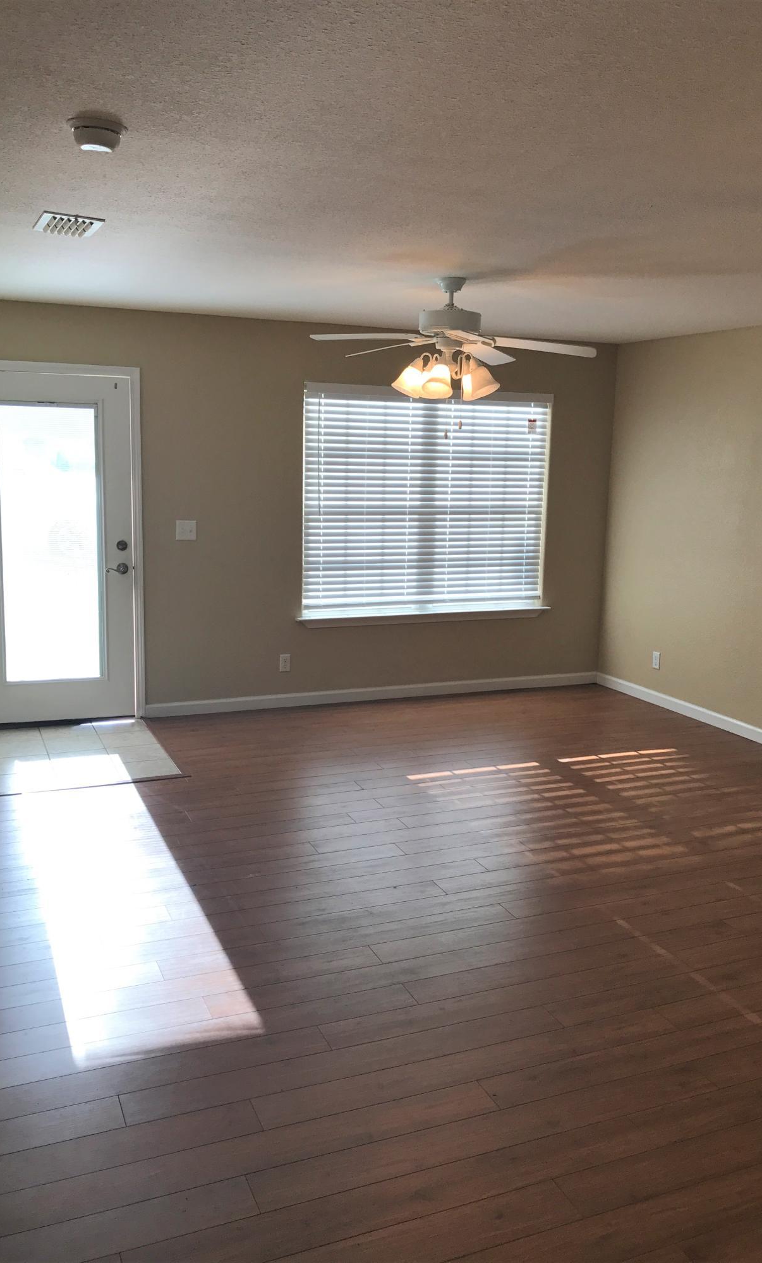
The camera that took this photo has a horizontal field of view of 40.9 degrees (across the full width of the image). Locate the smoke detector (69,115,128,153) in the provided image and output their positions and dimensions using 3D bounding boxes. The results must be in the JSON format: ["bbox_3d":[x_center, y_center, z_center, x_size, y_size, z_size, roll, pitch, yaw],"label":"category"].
[{"bbox_3d":[-0.700,-1.220,2.525,0.146,0.050,0.146,-3,11,-23],"label":"smoke detector"}]

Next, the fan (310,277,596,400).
[{"bbox_3d":[0.295,-1.334,4.685,1.300,0.535,1.300,-3,11,-23],"label":"fan"}]

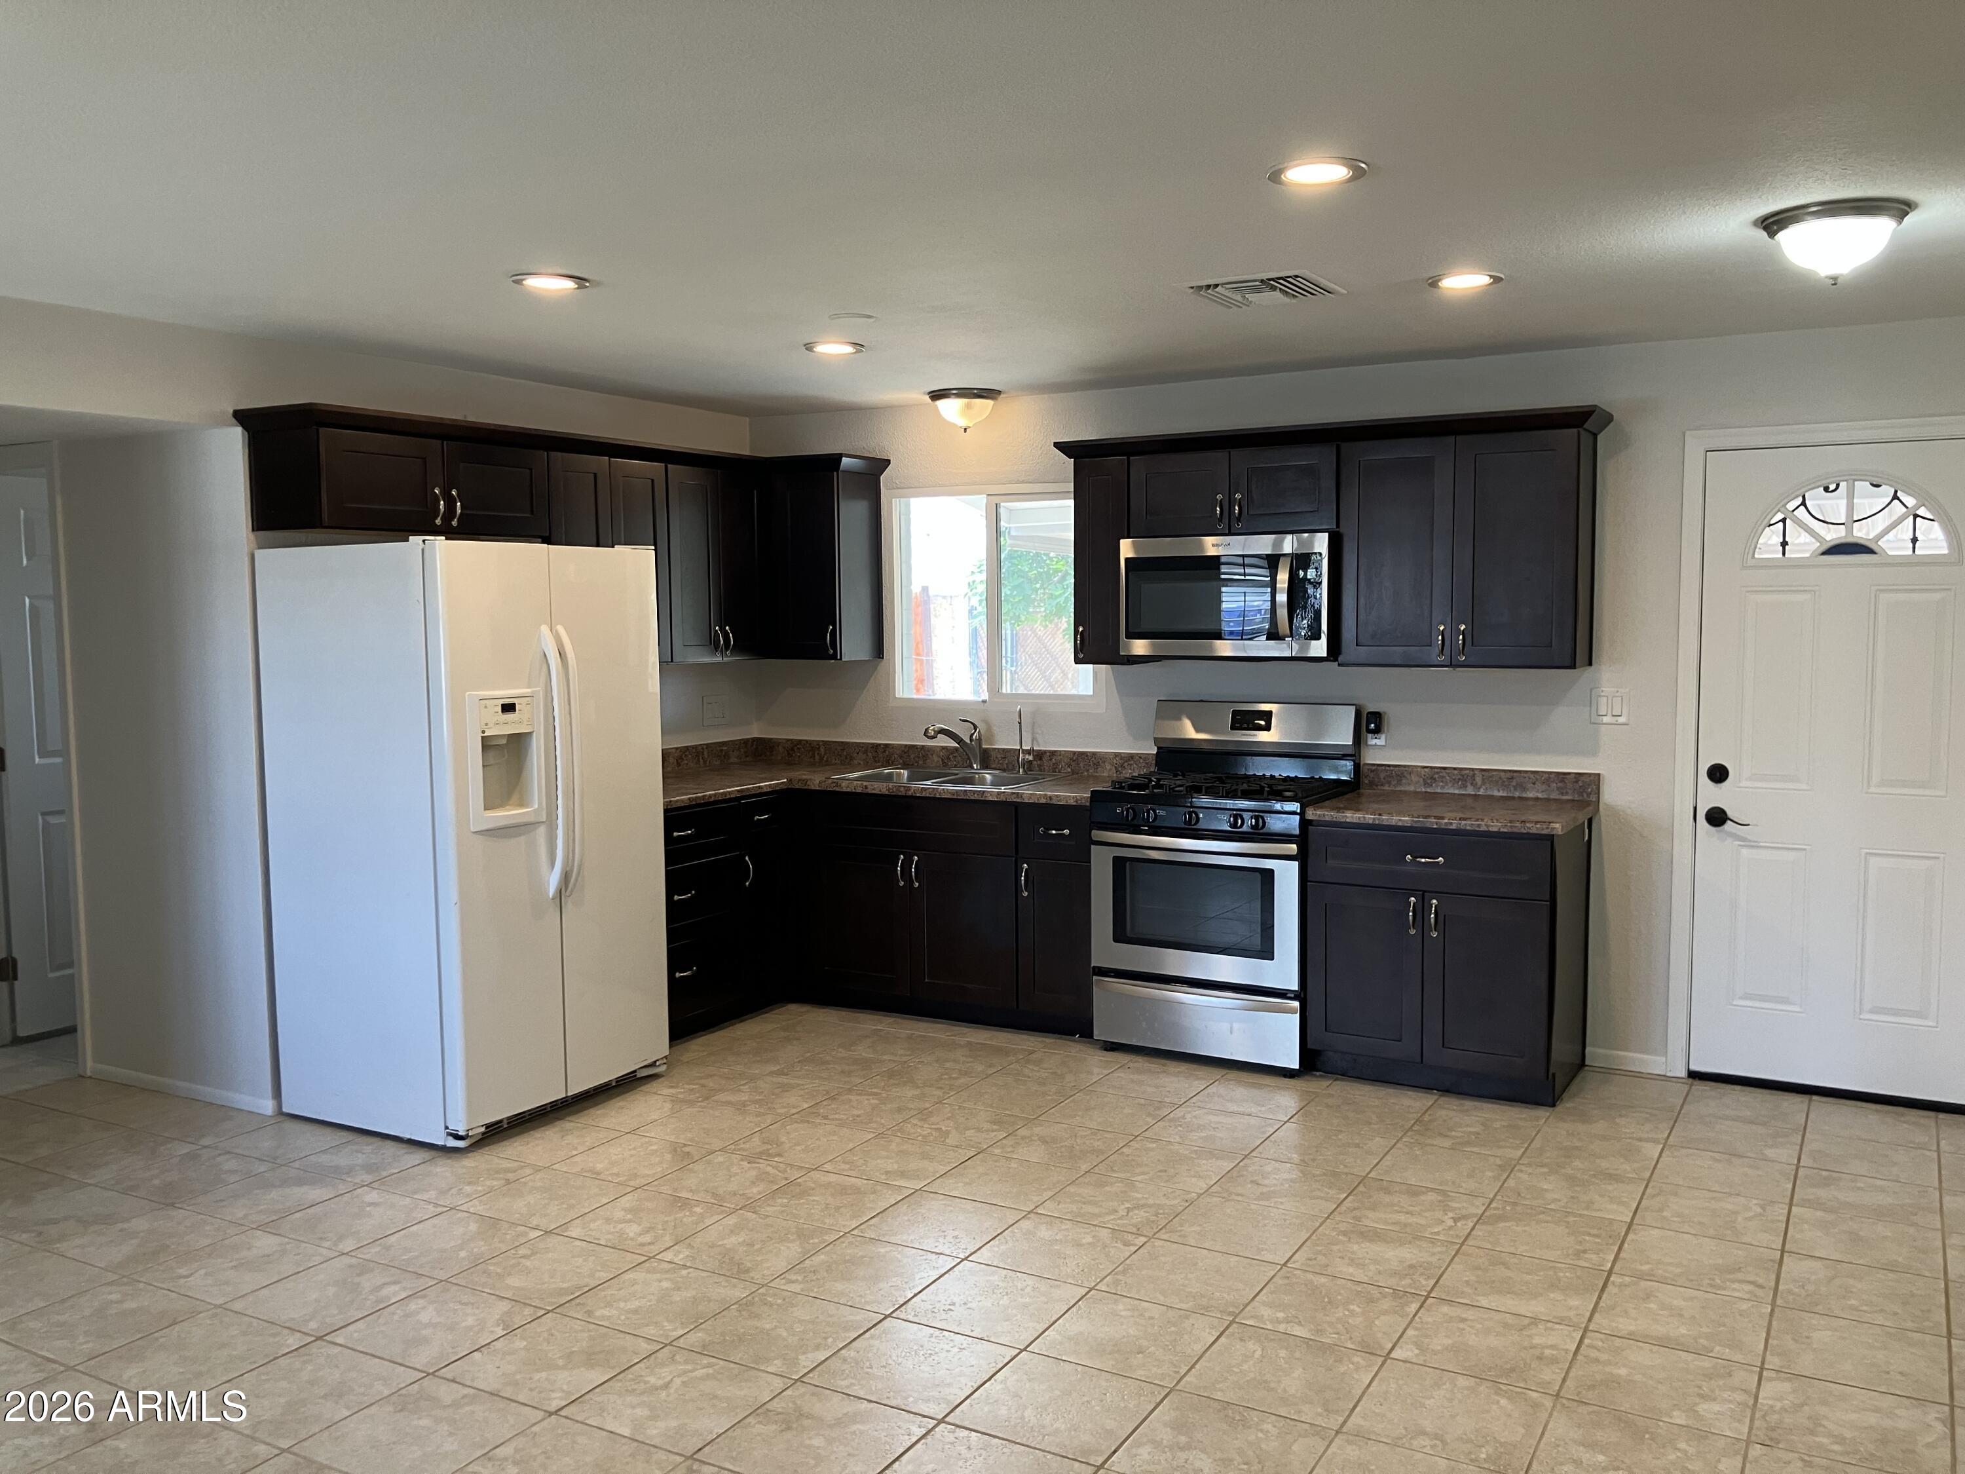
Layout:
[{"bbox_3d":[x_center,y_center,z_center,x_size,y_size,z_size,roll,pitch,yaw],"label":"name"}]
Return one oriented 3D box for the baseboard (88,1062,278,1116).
[{"bbox_3d":[-2.660,1.154,5.266,0.982,0.057,0.014,2,5,30],"label":"baseboard"}]

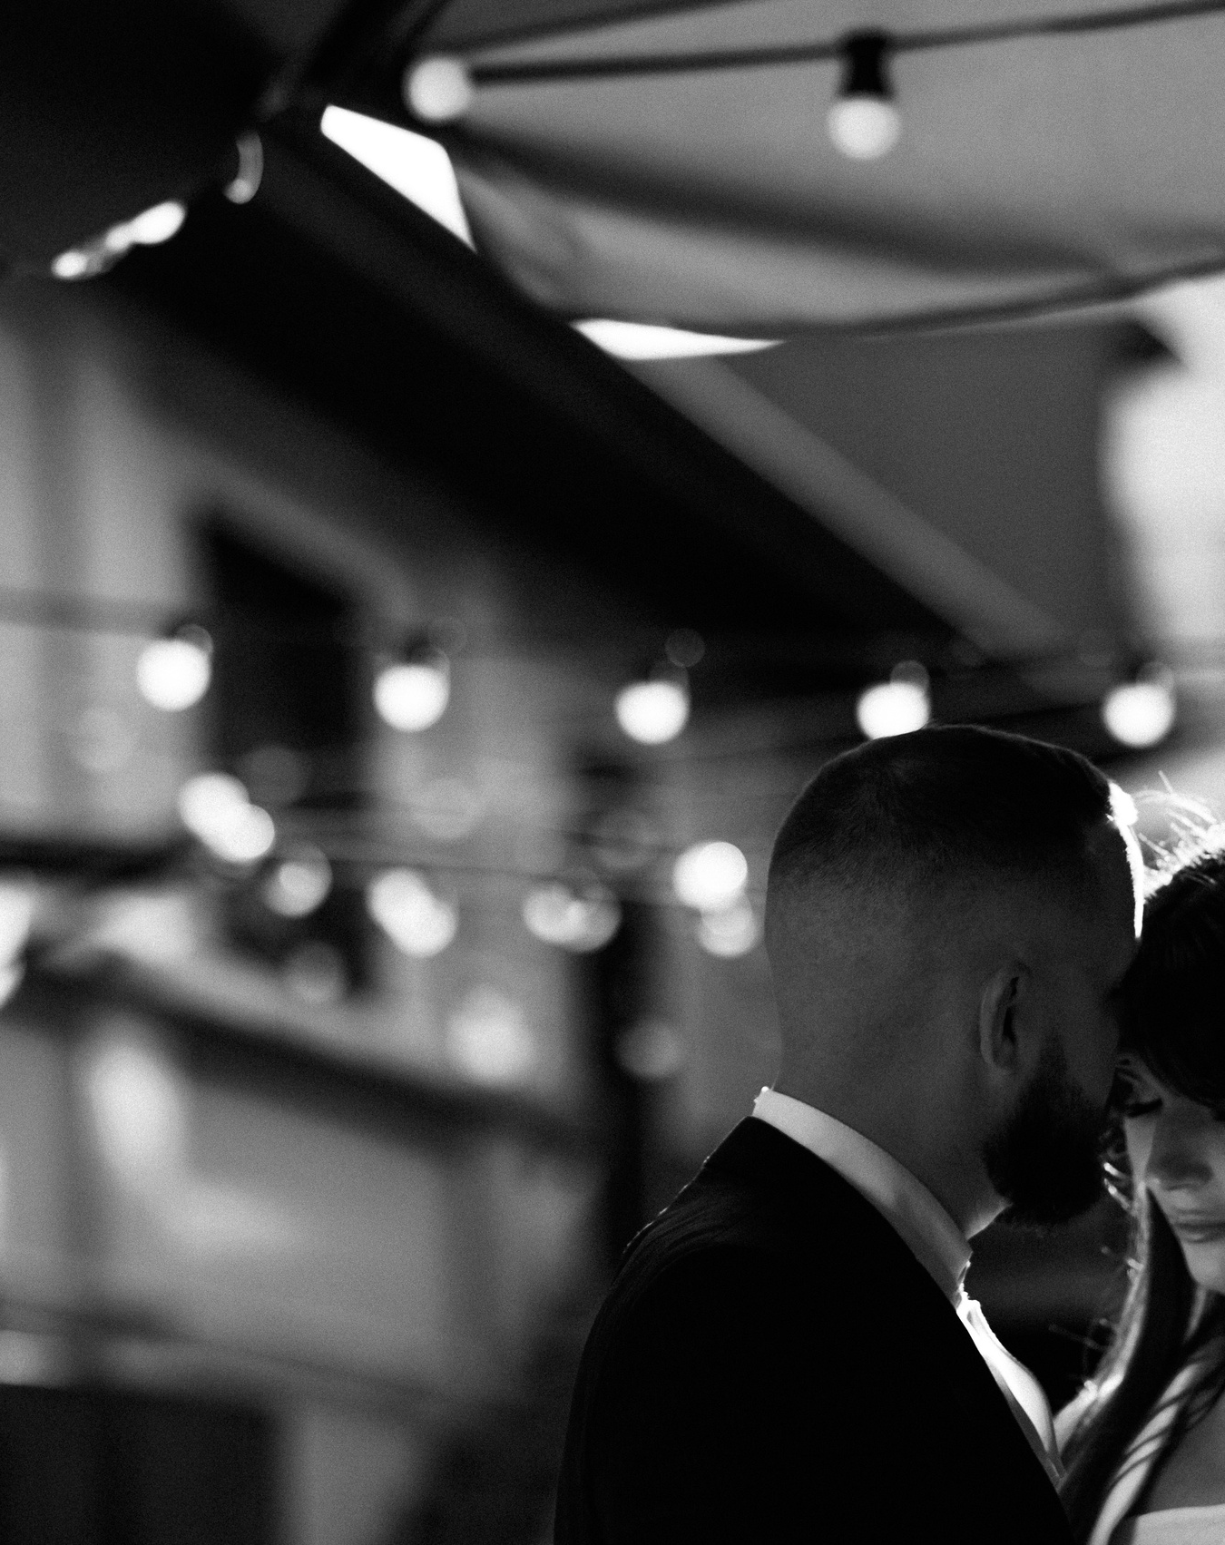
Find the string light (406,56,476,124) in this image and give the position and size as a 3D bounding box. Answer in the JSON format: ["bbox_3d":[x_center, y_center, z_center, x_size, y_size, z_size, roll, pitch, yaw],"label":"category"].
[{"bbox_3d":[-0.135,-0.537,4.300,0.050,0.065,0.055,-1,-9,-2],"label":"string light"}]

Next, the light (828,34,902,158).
[{"bbox_3d":[0.190,-0.509,4.120,0.050,0.095,0.050,-2,-9,3],"label":"light"}]

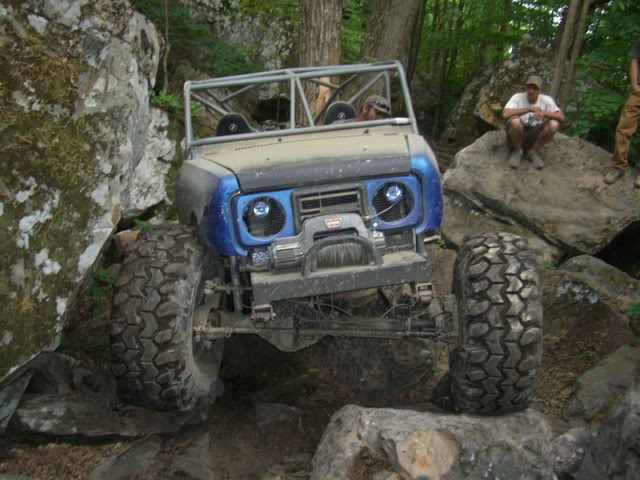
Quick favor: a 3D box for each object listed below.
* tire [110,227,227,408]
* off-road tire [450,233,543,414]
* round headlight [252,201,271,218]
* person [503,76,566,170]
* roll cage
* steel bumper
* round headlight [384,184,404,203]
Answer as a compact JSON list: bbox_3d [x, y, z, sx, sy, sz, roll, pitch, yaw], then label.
[{"bbox_3d":[-0.763,0.394,3.646,0.366,0.943,0.943,2,7,4],"label":"tire"},{"bbox_3d":[0.918,0.435,3.729,0.366,0.943,0.943,2,7,6],"label":"off-road tire"},{"bbox_3d":[-0.298,-0.155,3.574,0.088,0.088,0.077,-7,14,-6],"label":"round headlight"},{"bbox_3d":[2.163,-1.206,7.150,0.640,0.950,0.720,2,7,13],"label":"person"},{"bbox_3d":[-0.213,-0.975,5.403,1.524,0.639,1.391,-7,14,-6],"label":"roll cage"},{"bbox_3d":[0.086,0.170,3.365,0.824,0.124,0.206,-7,14,-6],"label":"steel bumper"},{"bbox_3d":[0.387,-0.241,3.646,0.088,0.088,0.077,-7,14,-6],"label":"round headlight"}]

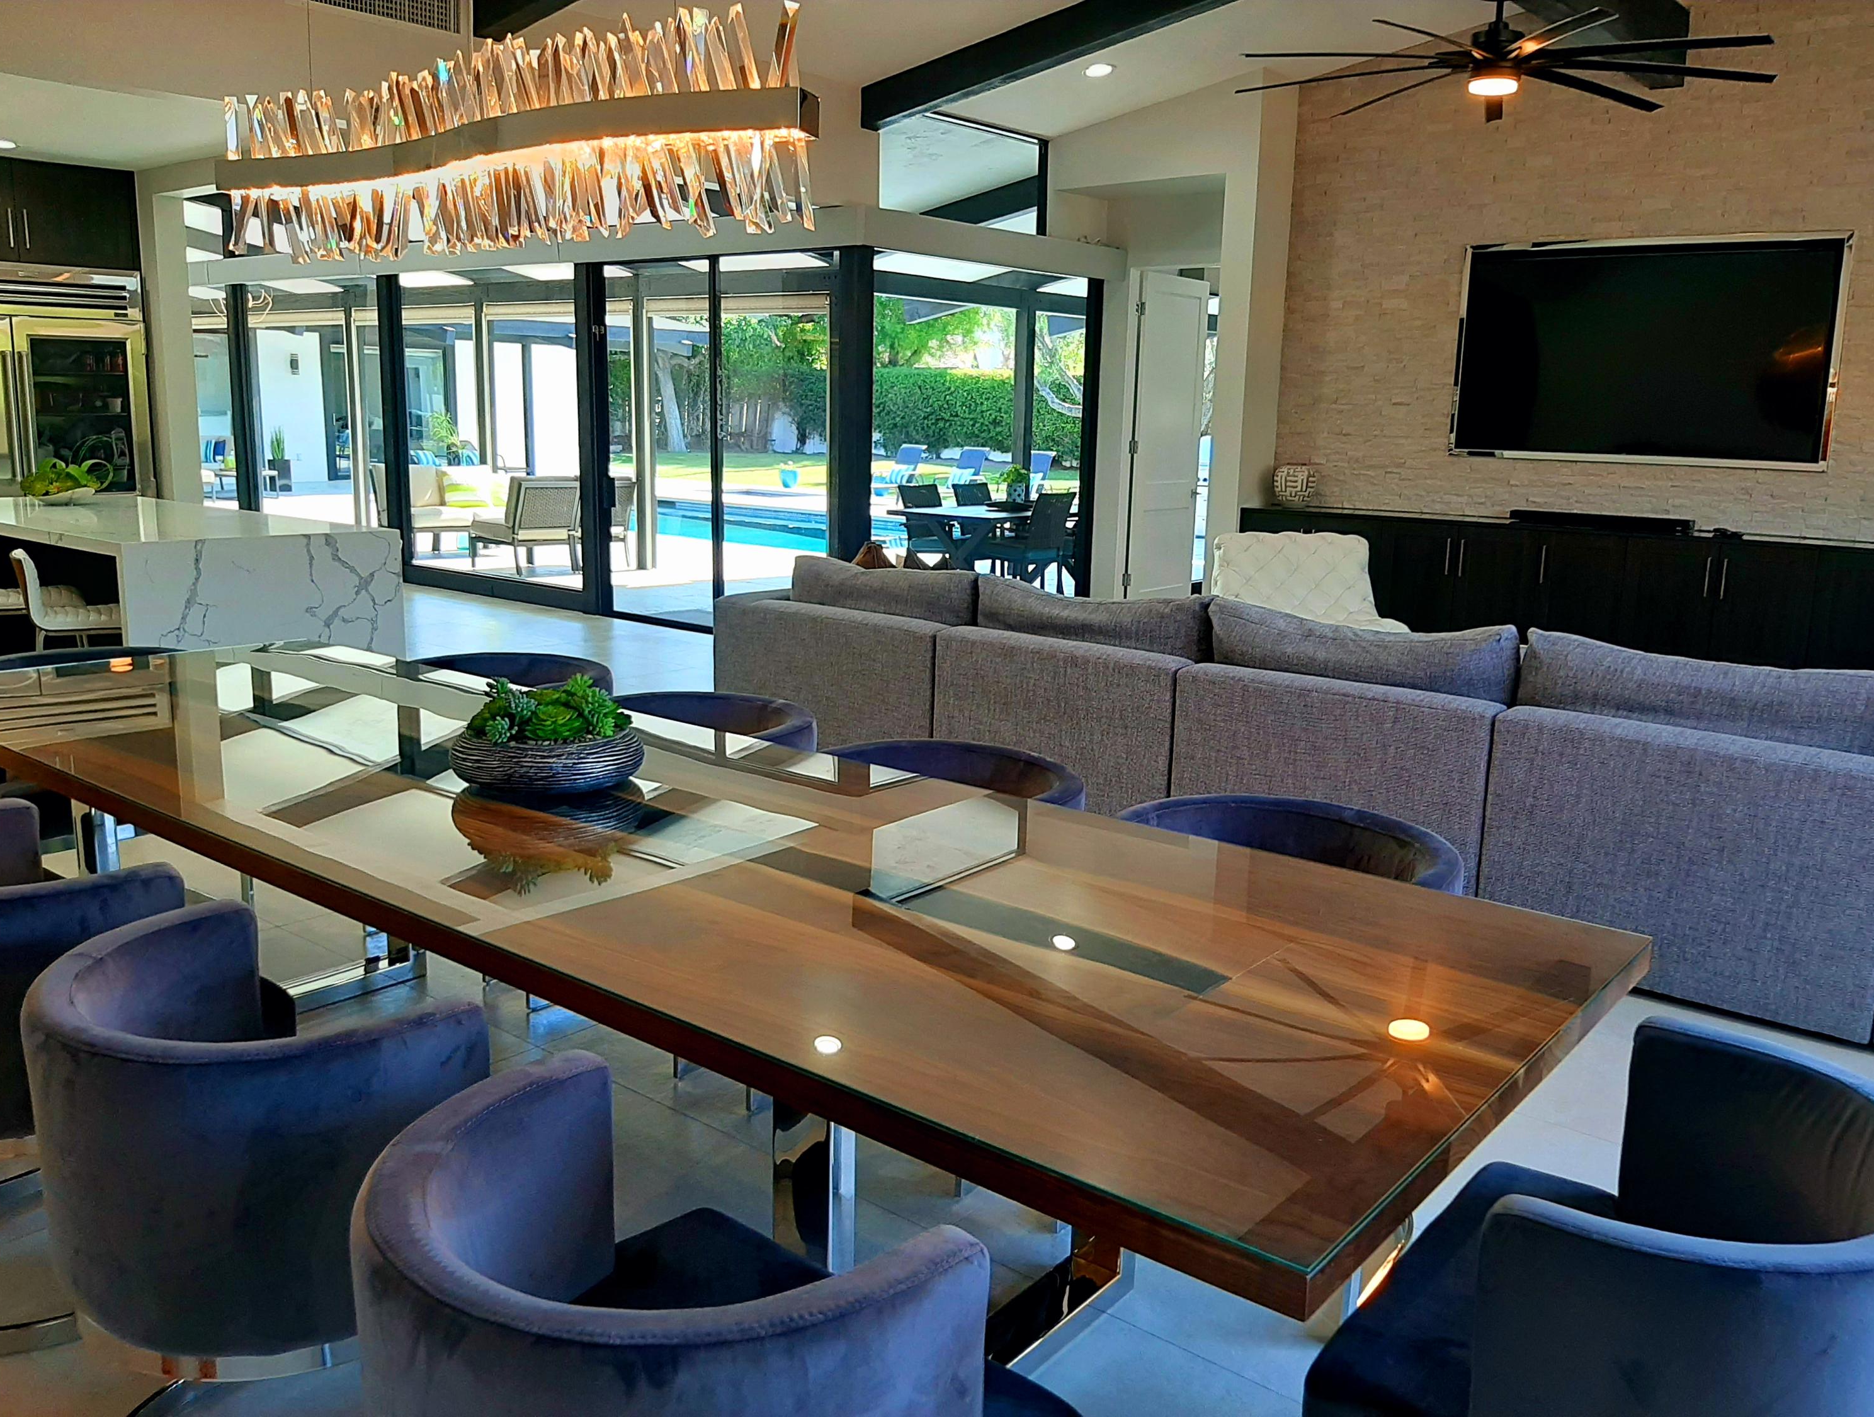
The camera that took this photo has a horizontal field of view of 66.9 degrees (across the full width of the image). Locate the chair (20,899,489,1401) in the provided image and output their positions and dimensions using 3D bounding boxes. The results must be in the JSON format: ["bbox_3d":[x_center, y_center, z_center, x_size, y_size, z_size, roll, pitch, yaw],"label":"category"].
[{"bbox_3d":[-0.835,0.658,1.817,0.600,0.705,0.536,10,14,38],"label":"chair"}]

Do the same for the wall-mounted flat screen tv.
[{"bbox_3d":[3.971,-2.021,8.060,2.000,1.212,0.080,10,14,38],"label":"wall-mounted flat screen tv"}]

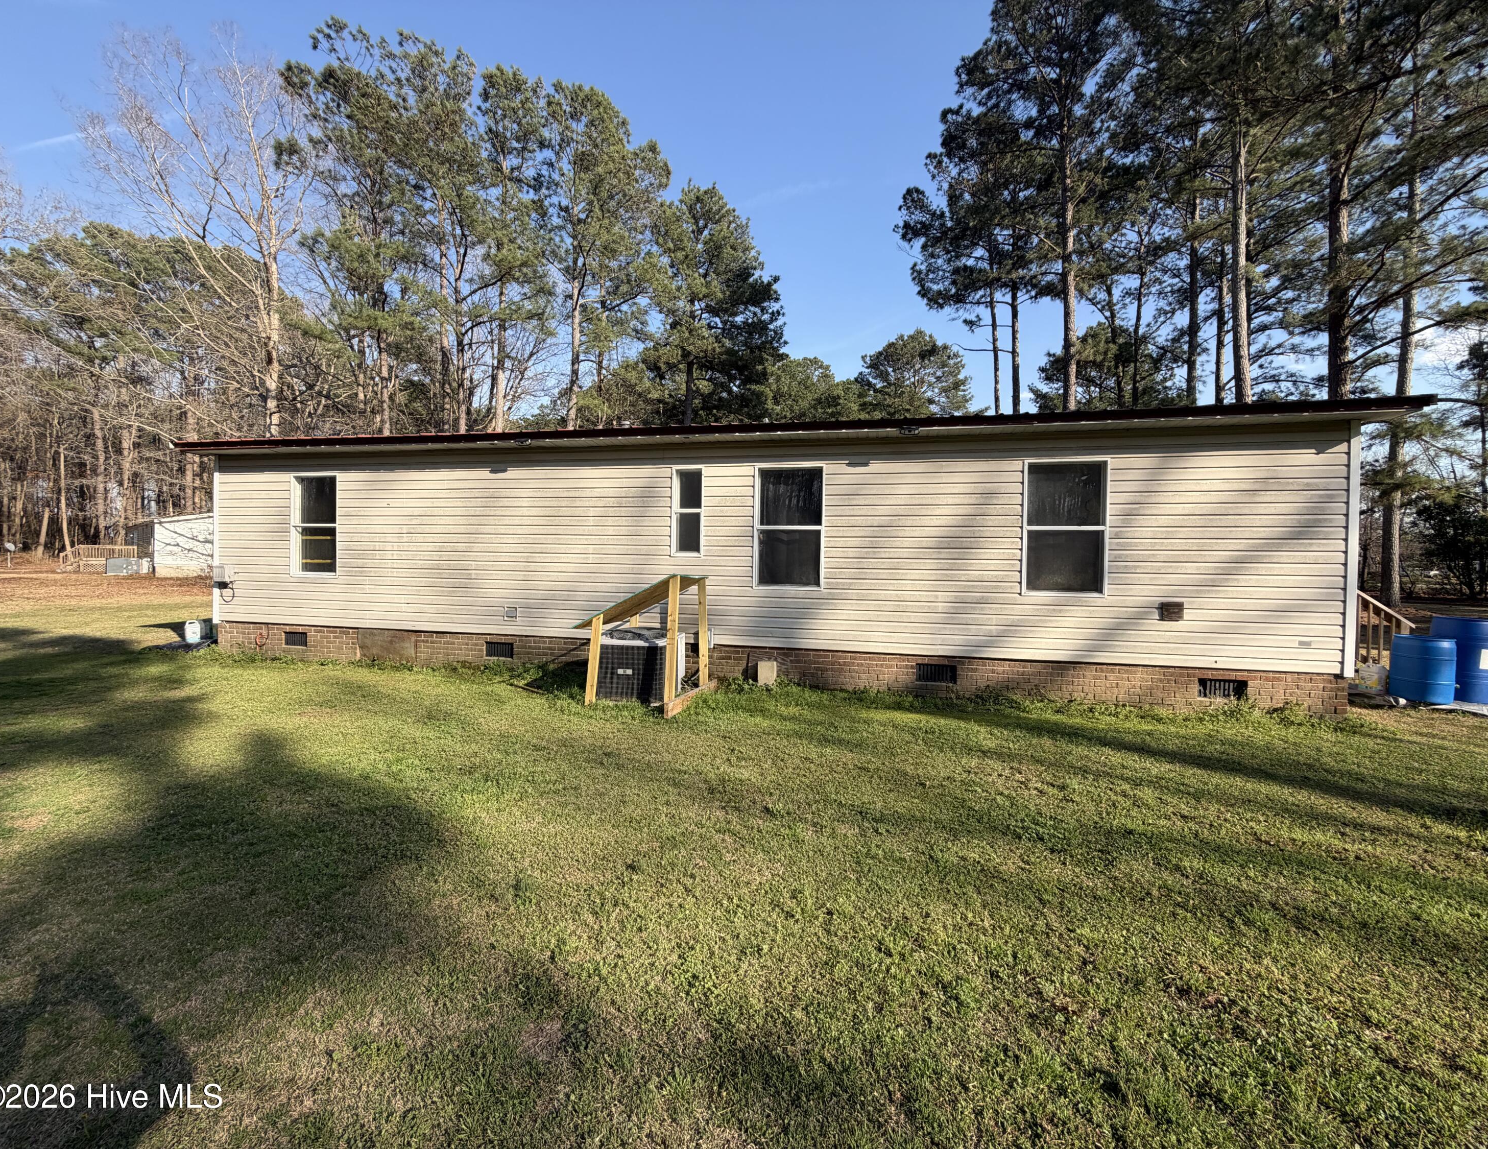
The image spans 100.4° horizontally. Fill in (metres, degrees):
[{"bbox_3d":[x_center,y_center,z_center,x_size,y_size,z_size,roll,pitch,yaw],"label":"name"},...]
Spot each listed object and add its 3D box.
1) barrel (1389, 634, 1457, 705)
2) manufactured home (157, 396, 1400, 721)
[{"bbox_3d":[7.540,1.045,6.900,0.520,0.680,0.520,1,1,0],"label":"barrel"},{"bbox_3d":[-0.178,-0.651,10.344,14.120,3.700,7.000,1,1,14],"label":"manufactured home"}]

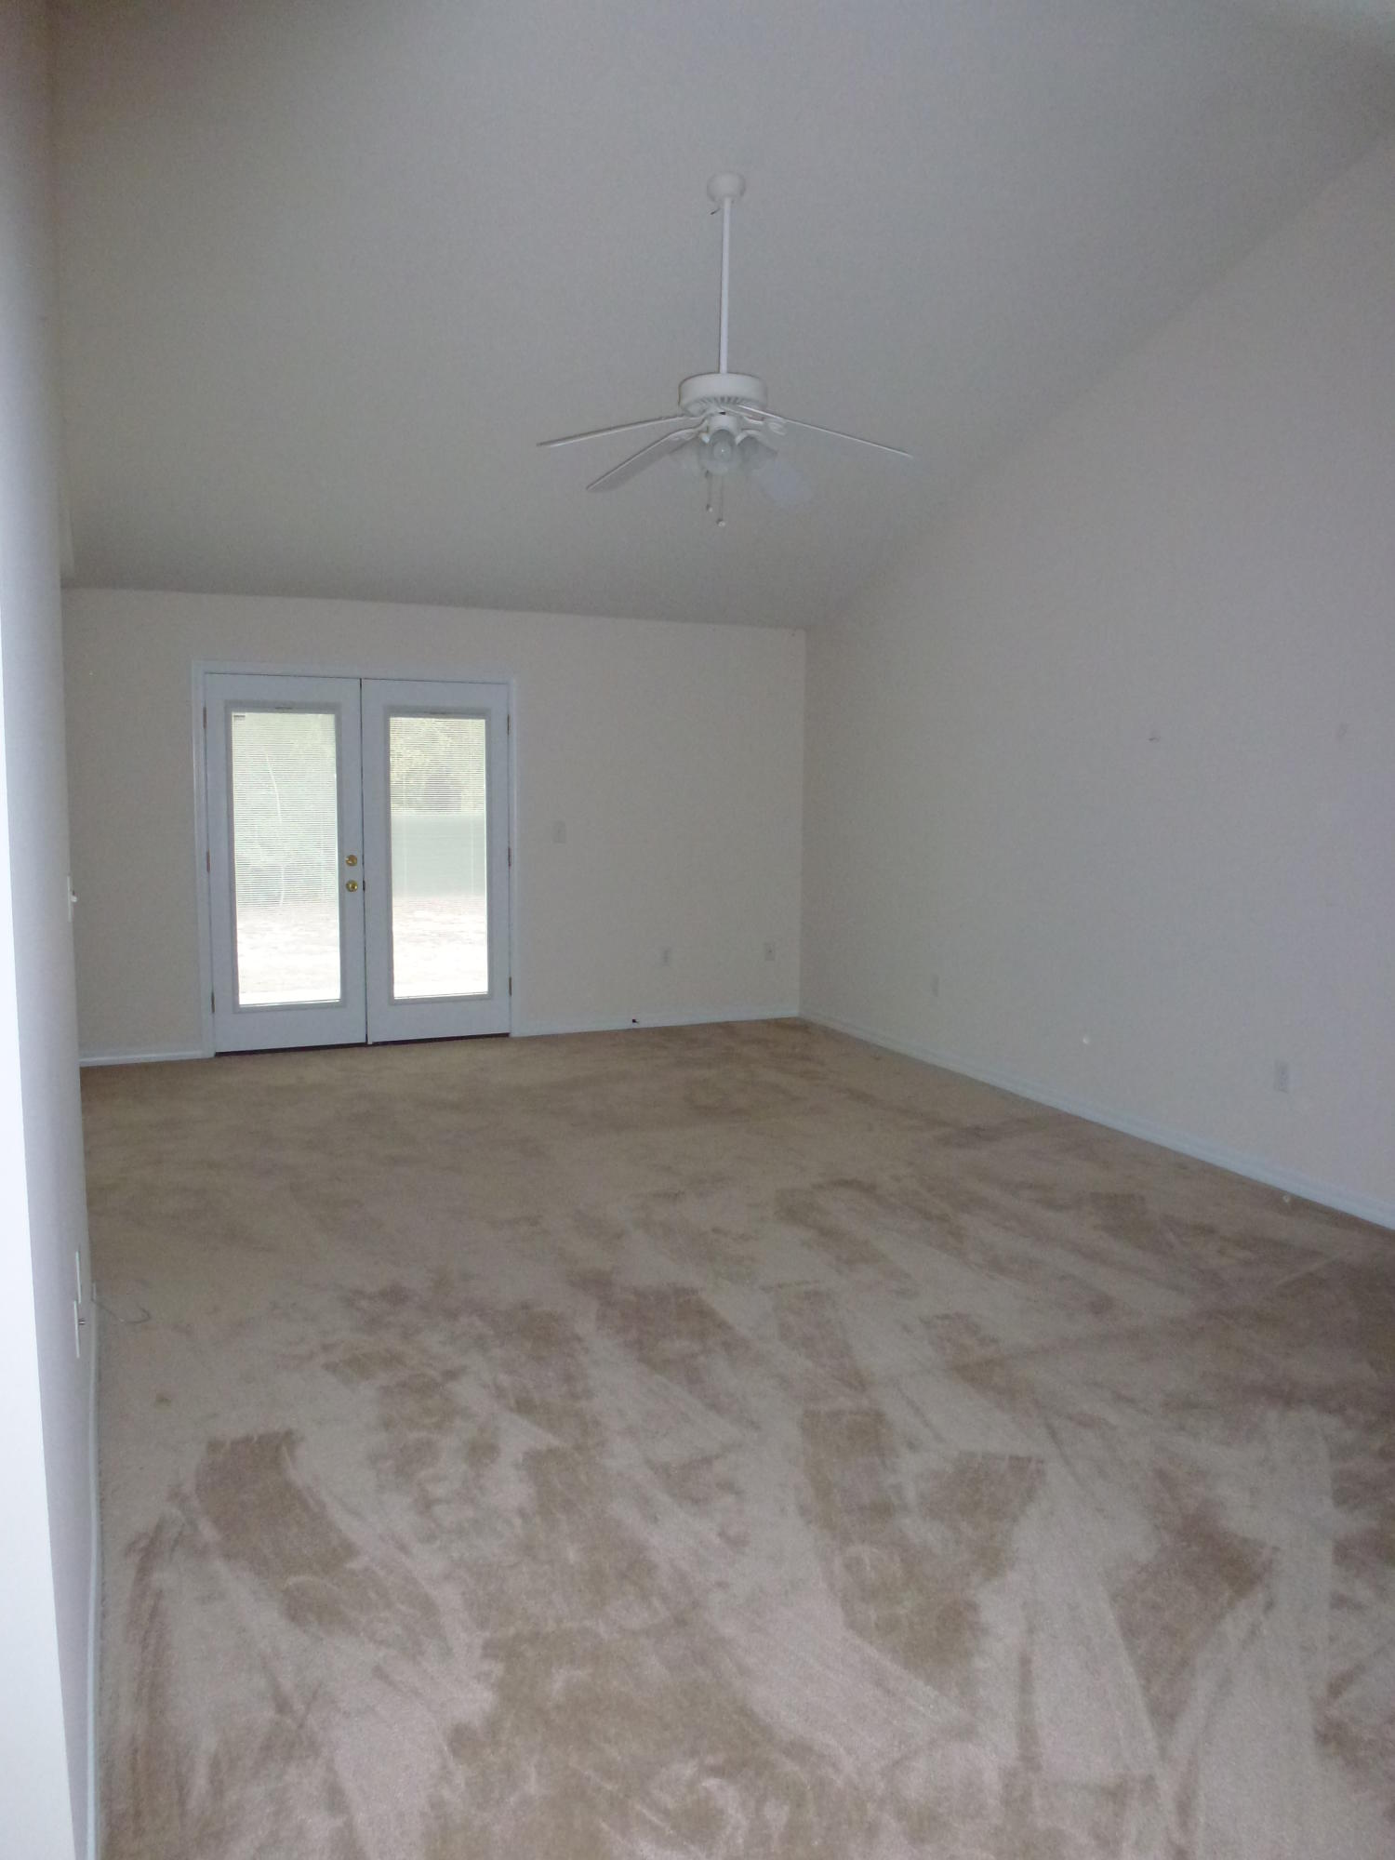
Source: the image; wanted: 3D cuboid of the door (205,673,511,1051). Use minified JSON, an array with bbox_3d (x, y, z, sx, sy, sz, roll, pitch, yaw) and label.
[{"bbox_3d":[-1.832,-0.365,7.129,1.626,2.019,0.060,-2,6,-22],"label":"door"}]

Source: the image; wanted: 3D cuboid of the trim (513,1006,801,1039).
[{"bbox_3d":[-0.206,0.554,7.898,1.853,0.082,0.016,-2,6,-22],"label":"trim"}]

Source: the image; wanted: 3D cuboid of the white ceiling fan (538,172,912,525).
[{"bbox_3d":[0.092,-1.883,4.139,1.270,1.106,1.230,0,6,-7],"label":"white ceiling fan"}]

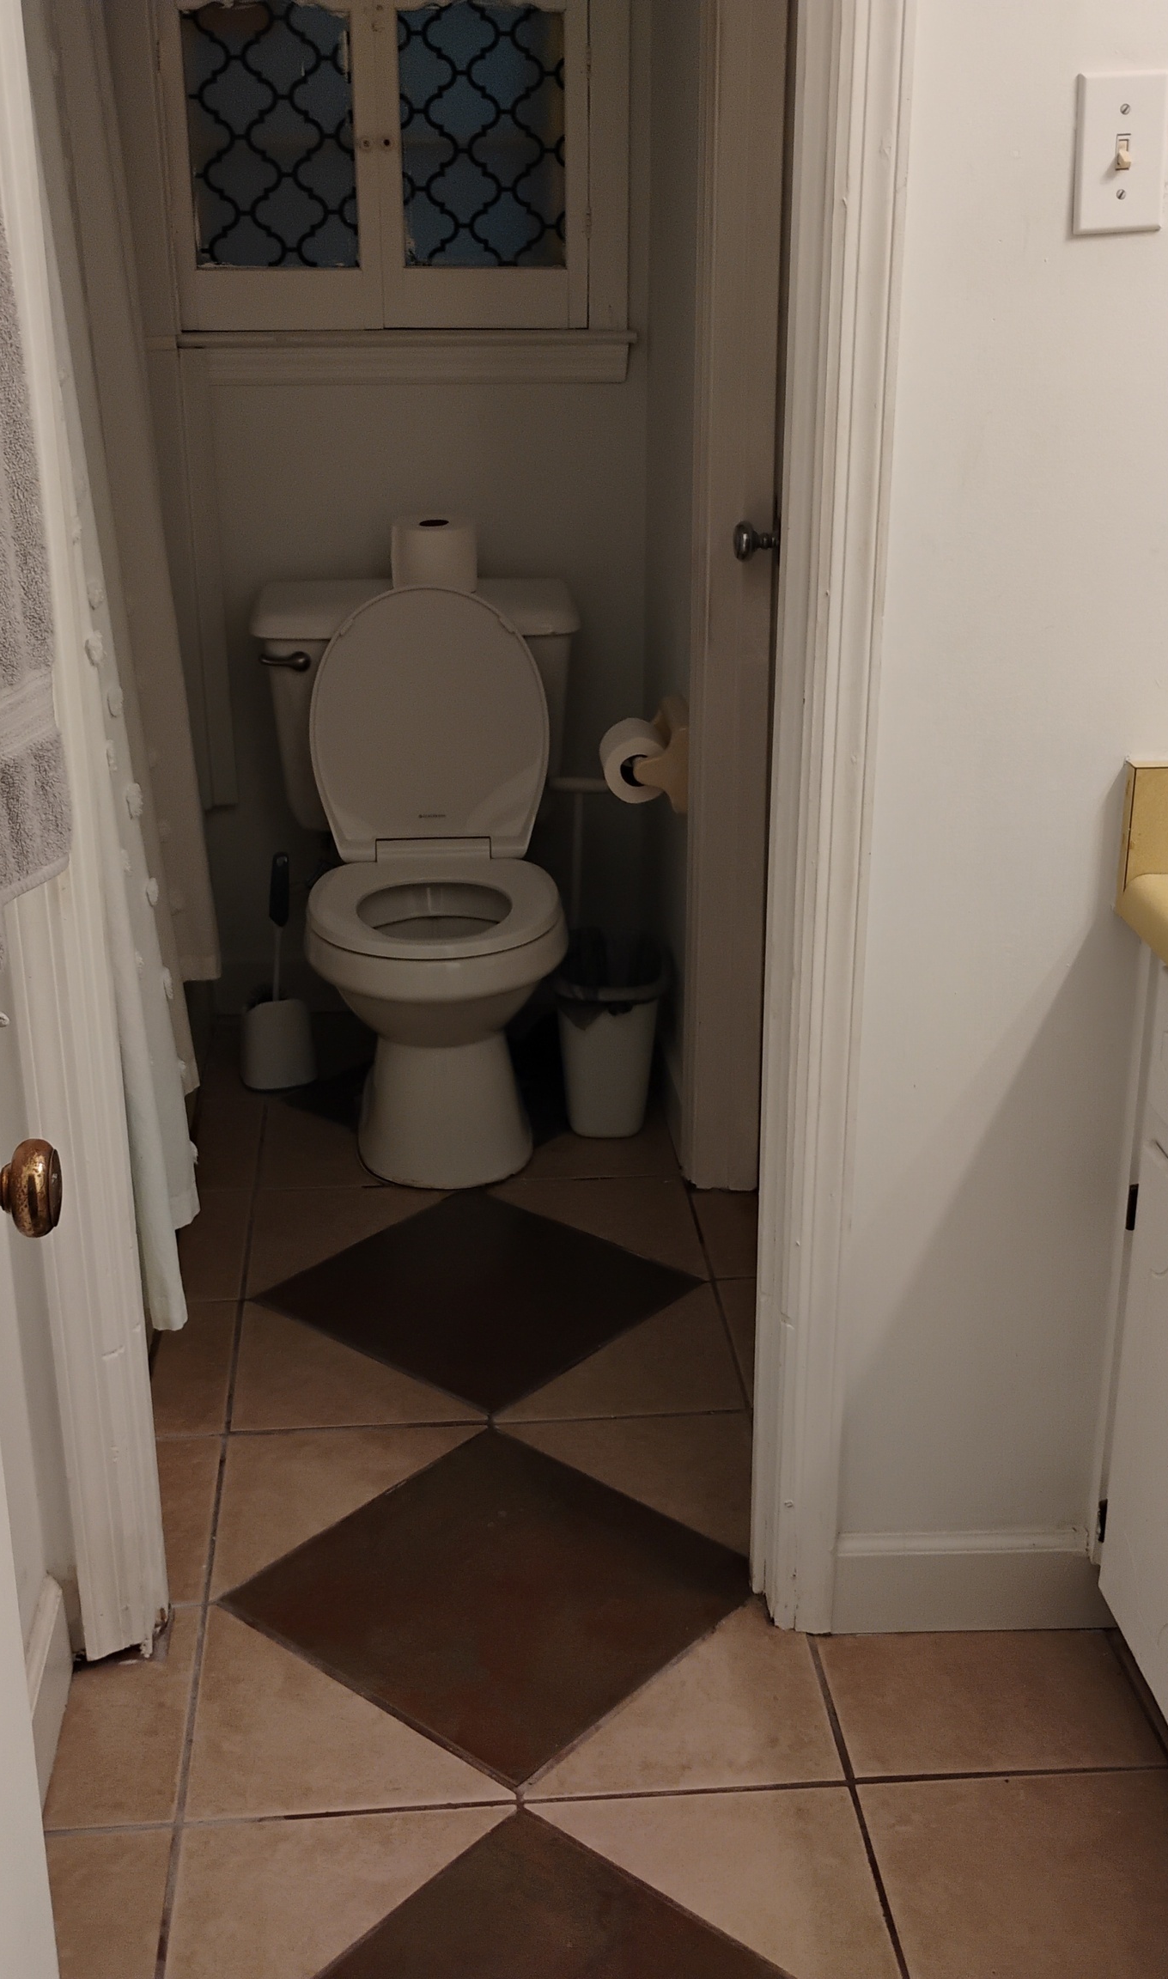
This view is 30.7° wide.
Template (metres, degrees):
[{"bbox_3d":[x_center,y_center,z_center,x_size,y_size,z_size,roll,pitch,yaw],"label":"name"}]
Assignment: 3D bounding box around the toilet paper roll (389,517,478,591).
[{"bbox_3d":[-0.227,-0.656,3.239,0.129,0.104,0.129,-2,22,-4],"label":"toilet paper roll"}]

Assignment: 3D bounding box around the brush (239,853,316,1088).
[{"bbox_3d":[-0.482,-0.036,3.305,0.110,0.370,0.110,-2,22,-4],"label":"brush"}]

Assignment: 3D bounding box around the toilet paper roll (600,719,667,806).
[{"bbox_3d":[0.071,-0.326,3.013,0.094,0.094,0.100,-2,22,-4],"label":"toilet paper roll"}]

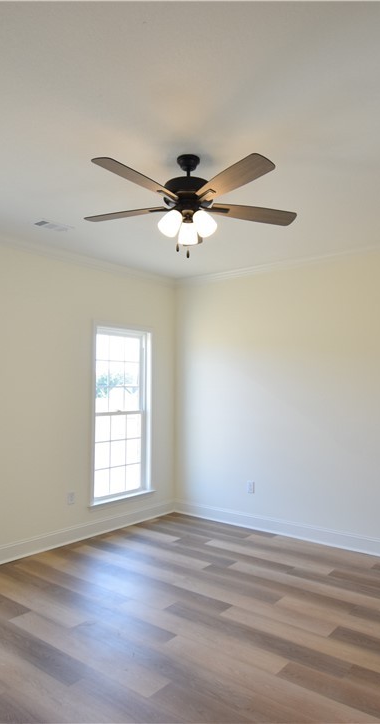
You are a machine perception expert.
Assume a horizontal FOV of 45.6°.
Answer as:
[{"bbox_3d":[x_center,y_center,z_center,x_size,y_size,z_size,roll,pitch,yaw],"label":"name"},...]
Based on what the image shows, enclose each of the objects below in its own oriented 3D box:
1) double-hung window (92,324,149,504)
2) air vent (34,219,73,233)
[{"bbox_3d":[-0.716,0.530,4.844,0.060,1.754,0.733,-2,-4,42],"label":"double-hung window"},{"bbox_3d":[-1.094,-1.099,3.672,0.165,0.020,0.290,-2,-4,42],"label":"air vent"}]

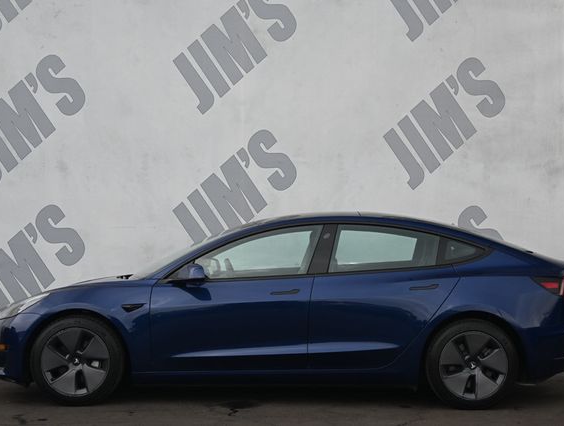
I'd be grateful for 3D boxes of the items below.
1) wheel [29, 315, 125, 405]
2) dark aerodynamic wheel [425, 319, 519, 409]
[{"bbox_3d":[-1.493,1.083,8.750,0.668,0.665,0.235,0,-1,1],"label":"wheel"},{"bbox_3d":[1.380,1.101,8.675,0.668,0.665,0.235,0,-1,1],"label":"dark aerodynamic wheel"}]

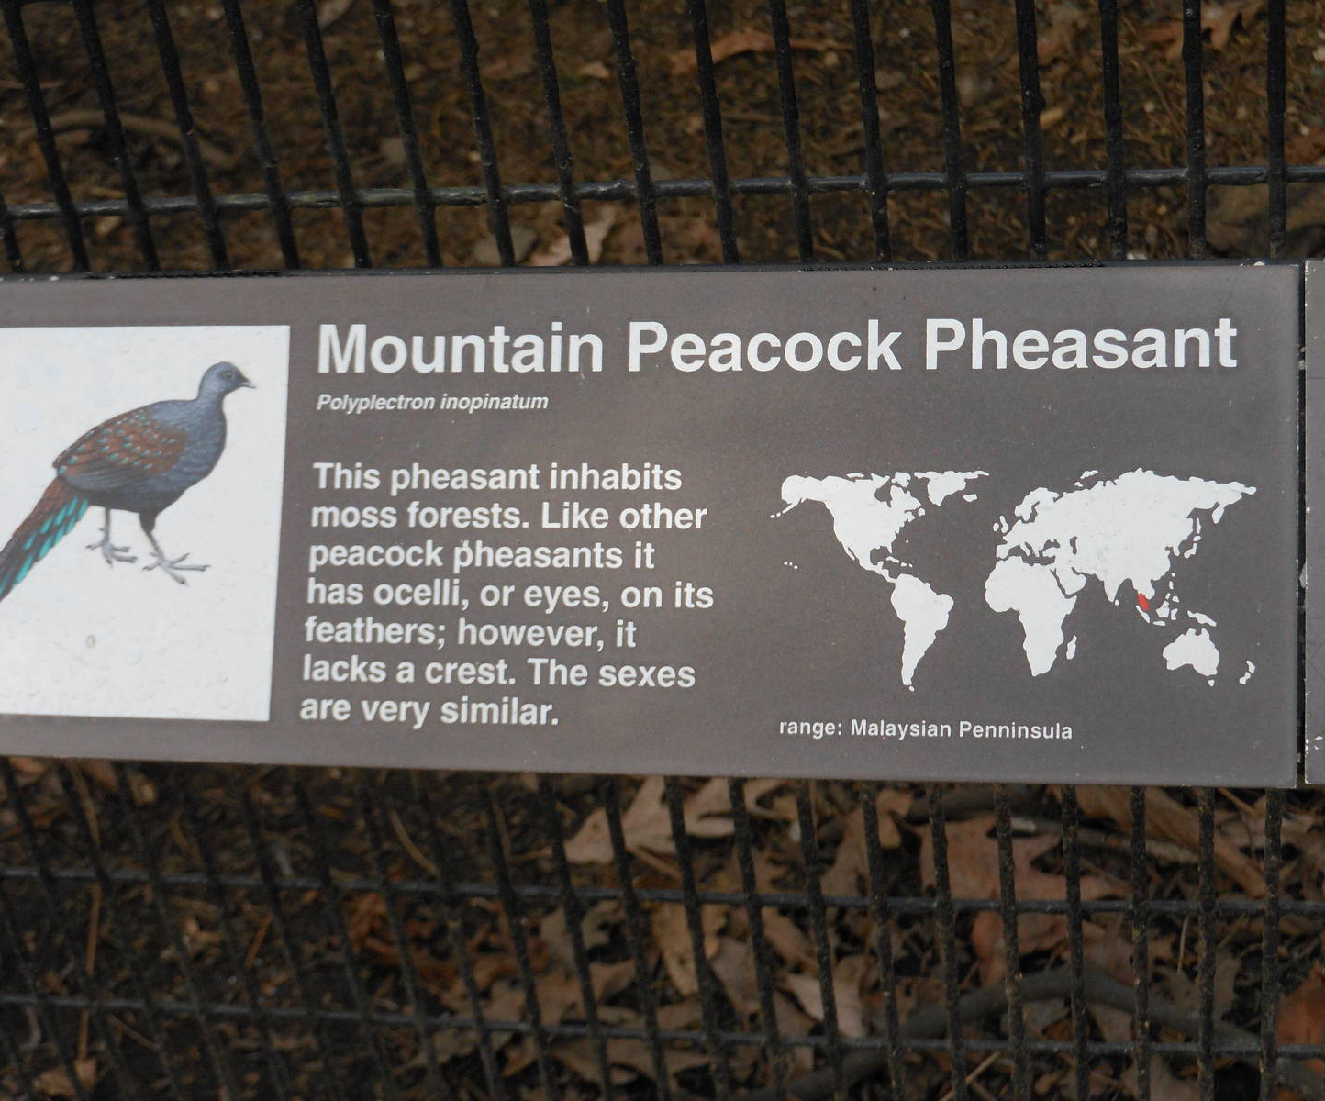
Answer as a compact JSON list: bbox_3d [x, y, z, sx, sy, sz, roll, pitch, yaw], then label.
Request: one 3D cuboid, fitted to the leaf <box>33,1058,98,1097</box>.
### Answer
[{"bbox_3d":[-0.363,0.321,1.628,0.039,0.015,0.028,-2,37,10],"label":"leaf"}]

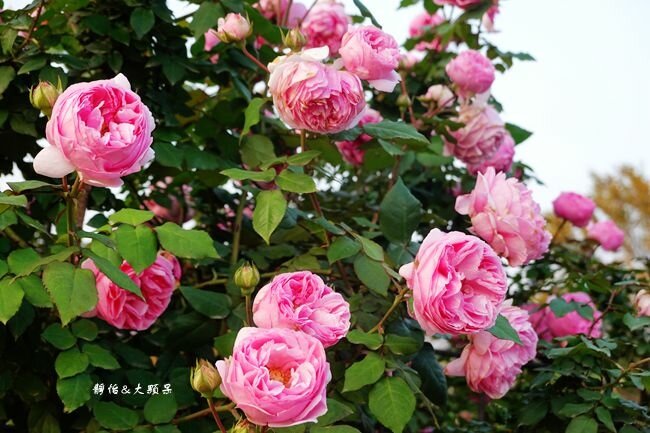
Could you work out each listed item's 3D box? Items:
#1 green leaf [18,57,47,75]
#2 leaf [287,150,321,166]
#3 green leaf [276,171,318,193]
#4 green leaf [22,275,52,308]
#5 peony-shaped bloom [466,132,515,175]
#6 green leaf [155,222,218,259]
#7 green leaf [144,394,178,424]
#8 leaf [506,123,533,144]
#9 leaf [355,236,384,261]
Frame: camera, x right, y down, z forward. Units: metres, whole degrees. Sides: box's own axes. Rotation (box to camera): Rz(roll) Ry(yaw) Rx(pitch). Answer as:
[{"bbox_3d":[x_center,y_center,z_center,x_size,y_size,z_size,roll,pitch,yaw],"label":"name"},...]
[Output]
[{"bbox_3d":[-0.307,-0.158,1.250,0.038,0.009,0.026,-27,48,-21],"label":"green leaf"},{"bbox_3d":[-0.021,-0.057,1.173,0.034,0.016,0.020,0,-5,-6],"label":"leaf"},{"bbox_3d":[-0.025,-0.031,1.060,0.042,0.008,0.028,10,36,28],"label":"green leaf"},{"bbox_3d":[-0.257,0.067,1.060,0.034,0.045,0.009,-37,-18,-17],"label":"green leaf"},{"bbox_3d":[0.218,-0.086,1.580,0.070,0.064,0.062,-11,12,-22],"label":"peony-shaped bloom"},{"bbox_3d":[-0.127,0.022,1.091,0.059,0.033,0.022,0,-5,-6],"label":"green leaf"},{"bbox_3d":[-0.161,0.190,1.173,0.034,0.029,0.015,0,-5,0],"label":"green leaf"},{"bbox_3d":[0.261,-0.114,1.632,0.047,0.033,0.020,0,-5,0],"label":"leaf"},{"bbox_3d":[0.047,0.032,1.204,0.026,0.024,0.018,0,-5,-6],"label":"leaf"}]

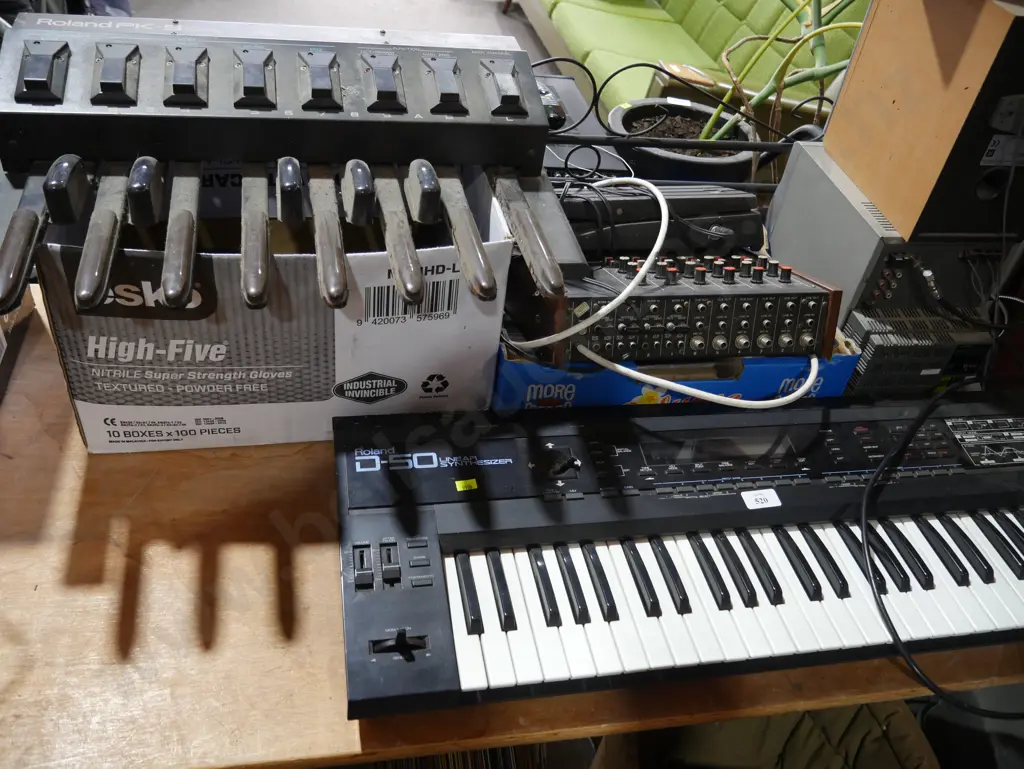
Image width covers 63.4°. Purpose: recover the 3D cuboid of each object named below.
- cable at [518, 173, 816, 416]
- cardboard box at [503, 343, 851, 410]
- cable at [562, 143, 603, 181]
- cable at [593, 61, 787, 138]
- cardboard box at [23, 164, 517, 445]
[{"bbox_3d":[0.182,-0.116,0.980,0.390,0.215,0.240,-2,41,-13],"label":"cable"},{"bbox_3d":[0.175,-0.091,1.140,0.460,0.124,0.320,-2,41,-13],"label":"cardboard box"},{"bbox_3d":[0.100,-0.313,1.171,0.053,0.053,0.020,-2,42,-12],"label":"cable"},{"bbox_3d":[0.267,-0.408,1.194,0.312,0.105,0.080,-2,42,-12],"label":"cable"},{"bbox_3d":[-0.257,-0.117,0.977,0.448,0.272,0.262,-3,41,-13],"label":"cardboard box"}]

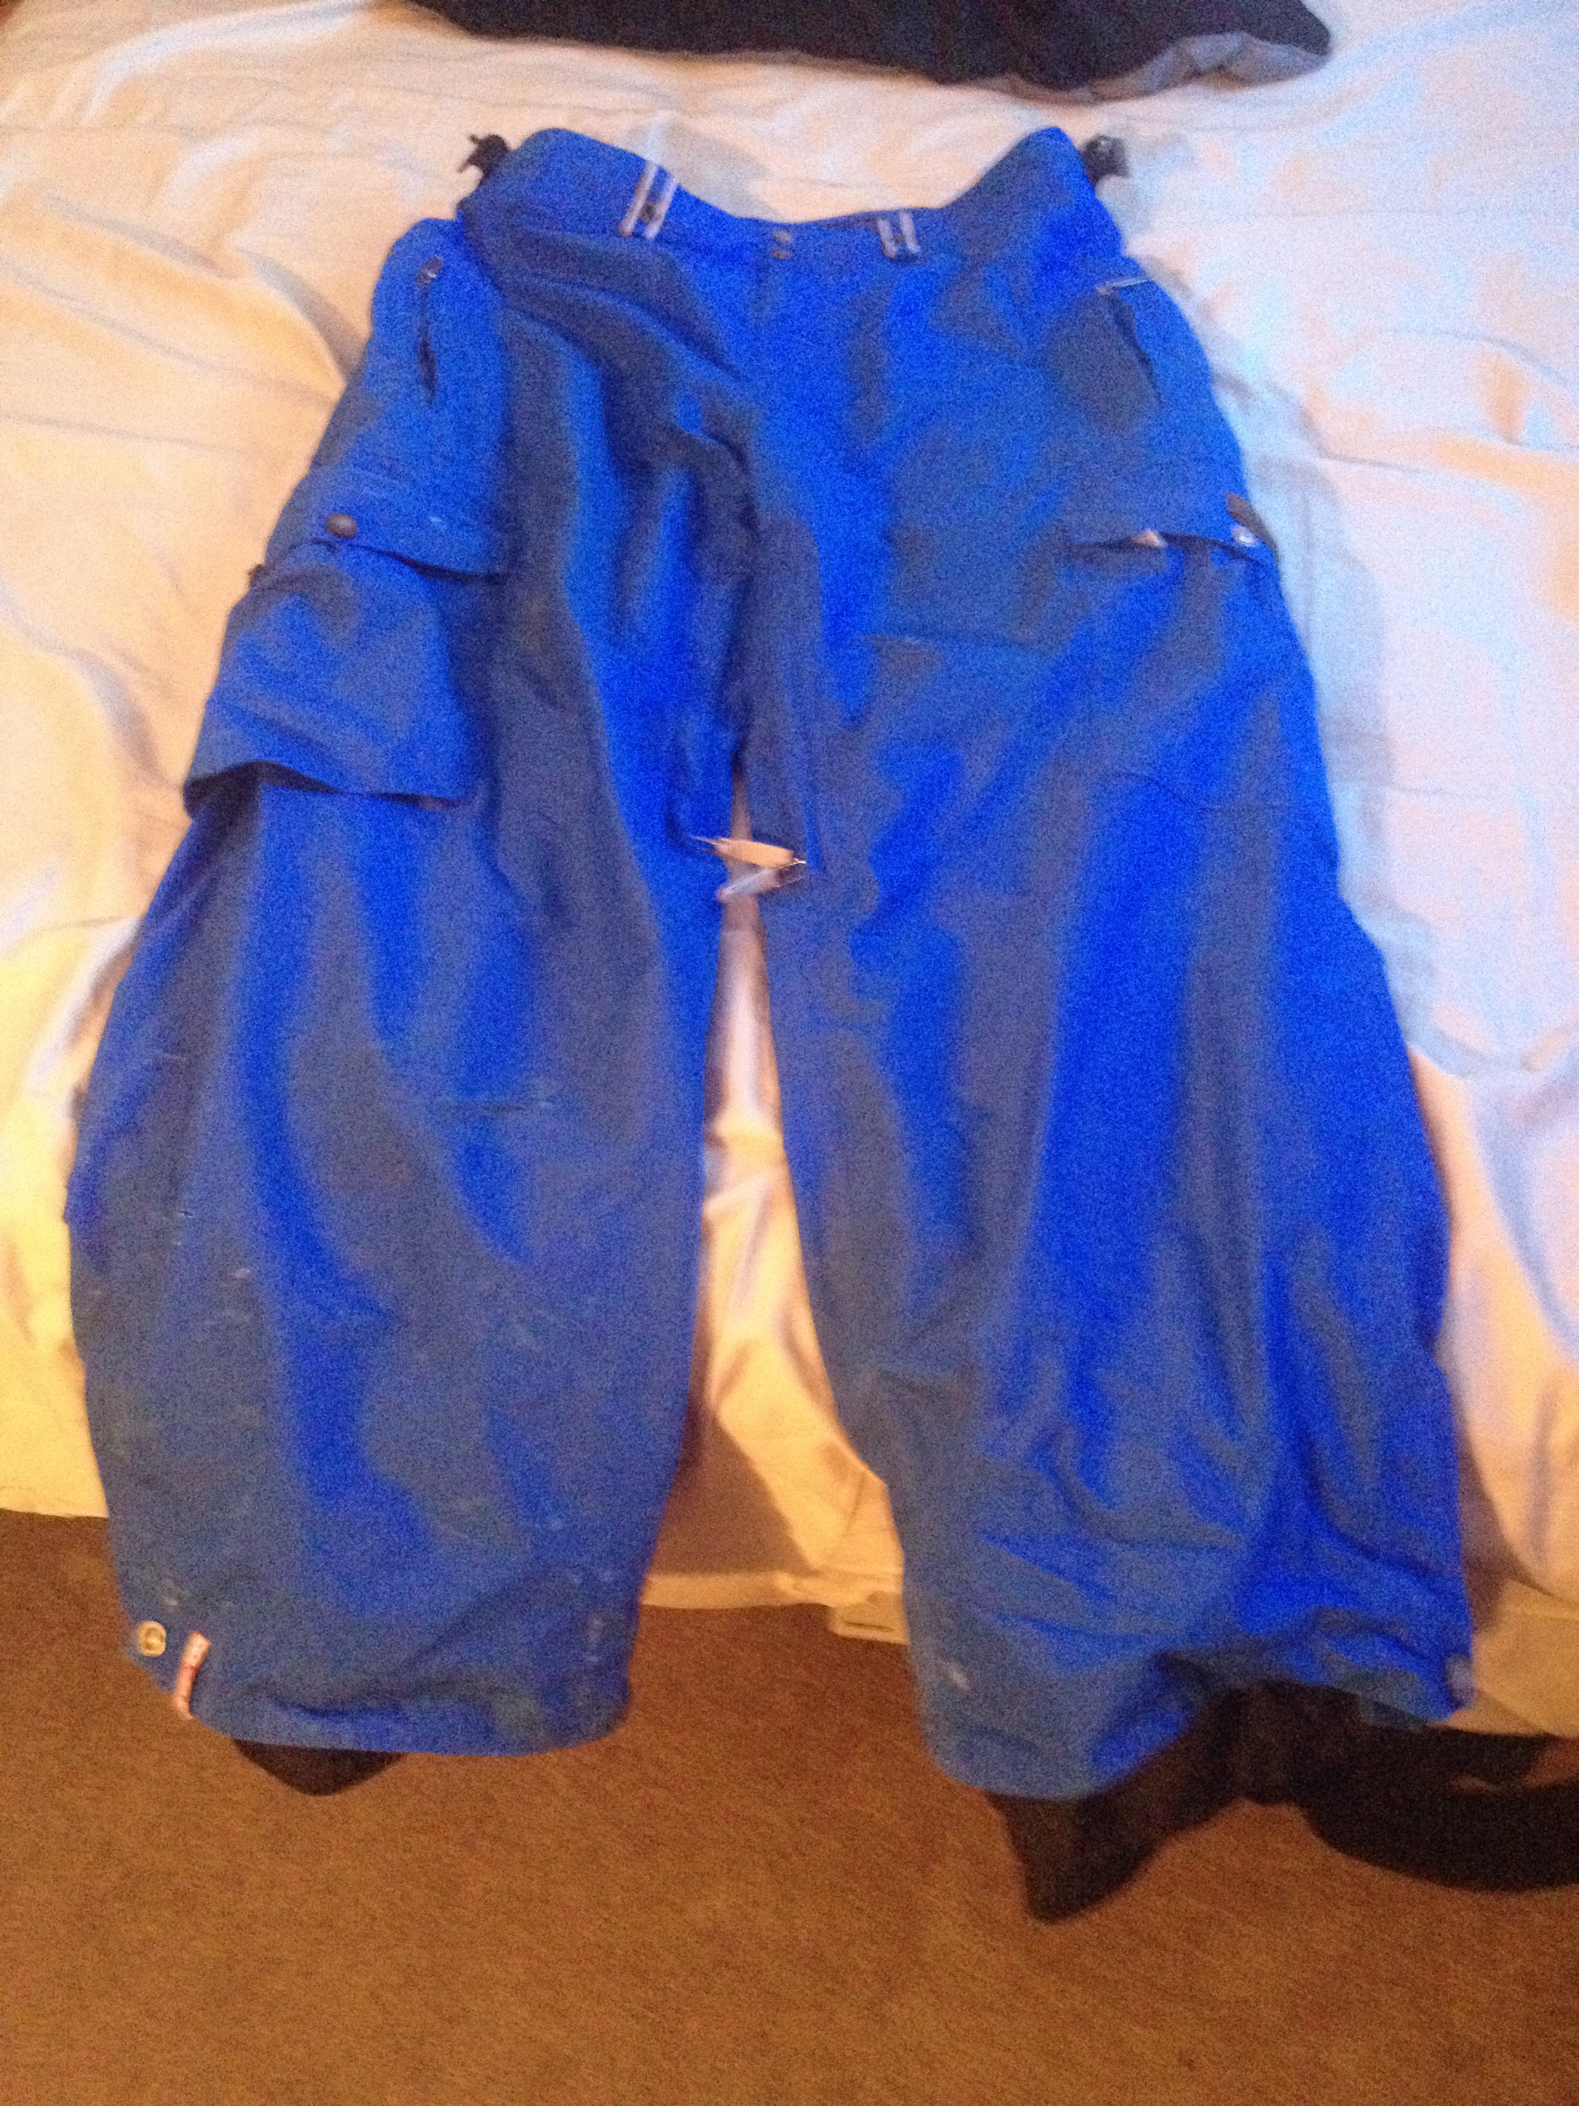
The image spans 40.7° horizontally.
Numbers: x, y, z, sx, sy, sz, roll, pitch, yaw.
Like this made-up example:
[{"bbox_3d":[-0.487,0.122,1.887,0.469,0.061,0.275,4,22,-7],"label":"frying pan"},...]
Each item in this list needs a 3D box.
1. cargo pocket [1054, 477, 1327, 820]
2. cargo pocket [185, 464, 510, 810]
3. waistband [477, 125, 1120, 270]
[{"bbox_3d":[0.235,-0.237,1.249,0.155,0.050,0.210,4,64,-20],"label":"cargo pocket"},{"bbox_3d":[-0.259,-0.243,1.252,0.175,0.060,0.210,-3,64,21],"label":"cargo pocket"},{"bbox_3d":[0.002,-0.562,1.399,0.420,0.070,0.085,0,66,0],"label":"waistband"}]

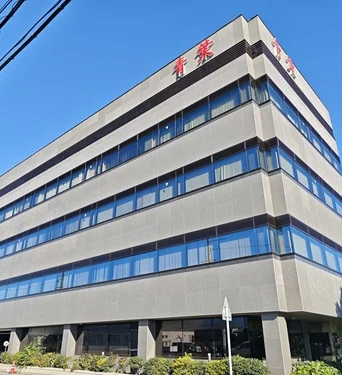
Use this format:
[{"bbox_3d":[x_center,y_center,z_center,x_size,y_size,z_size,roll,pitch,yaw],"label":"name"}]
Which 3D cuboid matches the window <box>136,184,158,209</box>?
[{"bbox_3d":[-1.397,0.626,18.781,1.790,1.140,0.120,-20,-32,37],"label":"window"}]

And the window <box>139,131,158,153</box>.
[{"bbox_3d":[-1.365,-2.686,19.940,1.739,1.116,0.100,-20,-32,37],"label":"window"}]

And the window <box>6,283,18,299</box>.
[{"bbox_3d":[-12.485,8.170,26.178,1.790,1.140,0.120,-20,-32,37],"label":"window"}]

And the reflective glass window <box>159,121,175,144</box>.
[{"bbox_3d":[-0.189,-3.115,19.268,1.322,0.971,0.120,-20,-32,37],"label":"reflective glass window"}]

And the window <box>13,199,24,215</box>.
[{"bbox_3d":[-13.889,2.003,30.368,1.790,1.140,0.120,-20,-32,37],"label":"window"}]

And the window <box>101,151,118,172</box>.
[{"bbox_3d":[-4.007,-1.621,21.949,1.760,1.009,0.100,-21,-32,37],"label":"window"}]

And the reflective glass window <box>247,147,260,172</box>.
[{"bbox_3d":[3.927,-1.326,15.638,0.699,1.118,0.120,-21,-32,37],"label":"reflective glass window"}]

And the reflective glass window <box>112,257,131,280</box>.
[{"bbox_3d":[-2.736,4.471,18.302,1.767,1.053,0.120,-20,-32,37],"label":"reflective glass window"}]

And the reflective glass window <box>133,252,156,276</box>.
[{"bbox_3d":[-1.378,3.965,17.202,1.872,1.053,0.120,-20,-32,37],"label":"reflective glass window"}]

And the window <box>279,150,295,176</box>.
[{"bbox_3d":[5.671,-1.060,16.177,0.120,1.054,1.880,-21,-32,37],"label":"window"}]

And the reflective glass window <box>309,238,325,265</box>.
[{"bbox_3d":[6.712,2.992,15.006,0.120,1.140,1.790,-20,-32,37],"label":"reflective glass window"}]

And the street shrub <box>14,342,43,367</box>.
[{"bbox_3d":[-8.365,9.803,19.500,1.450,1.200,1.150,-21,-32,37],"label":"street shrub"}]

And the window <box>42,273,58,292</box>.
[{"bbox_3d":[-8.141,6.445,22.292,1.748,1.038,0.100,-21,-32,37],"label":"window"}]

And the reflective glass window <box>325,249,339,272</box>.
[{"bbox_3d":[7.584,3.413,15.640,0.100,1.009,1.713,-21,-32,37],"label":"reflective glass window"}]

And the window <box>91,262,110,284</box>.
[{"bbox_3d":[-4.162,5.064,19.458,1.790,1.140,0.120,-20,-32,37],"label":"window"}]

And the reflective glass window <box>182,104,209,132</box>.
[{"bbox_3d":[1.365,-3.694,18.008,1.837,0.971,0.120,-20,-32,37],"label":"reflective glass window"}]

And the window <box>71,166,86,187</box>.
[{"bbox_3d":[-6.806,-0.659,24.319,1.716,1.116,0.100,-20,-32,37],"label":"window"}]

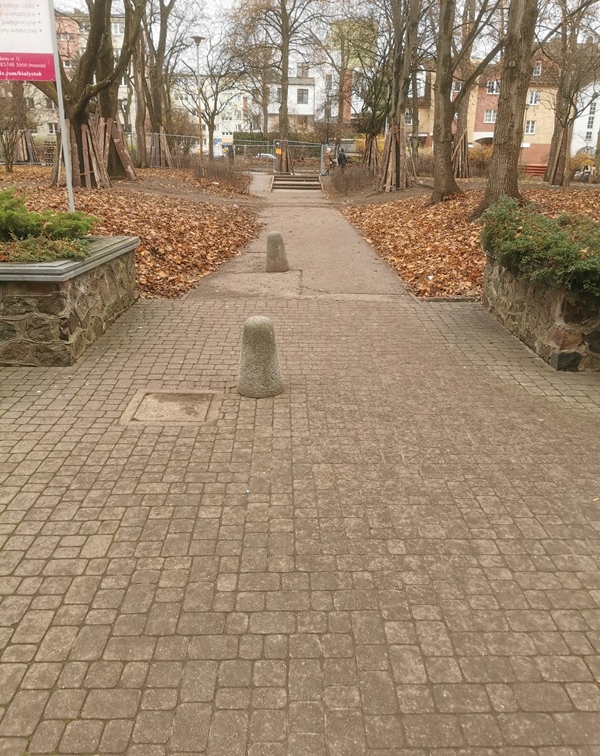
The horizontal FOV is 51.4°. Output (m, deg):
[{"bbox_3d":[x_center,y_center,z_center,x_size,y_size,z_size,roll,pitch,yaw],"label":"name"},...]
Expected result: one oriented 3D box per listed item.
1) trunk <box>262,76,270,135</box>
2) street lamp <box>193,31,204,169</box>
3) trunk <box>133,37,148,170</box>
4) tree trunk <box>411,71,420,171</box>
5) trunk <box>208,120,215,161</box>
[{"bbox_3d":[-2.718,-21.398,50.693,0.500,5.319,0.500,0,20,-1],"label":"trunk"},{"bbox_3d":[-3.827,-10.206,23.663,0.500,4.884,0.500,0,20,-1],"label":"street lamp"},{"bbox_3d":[-8.218,-14.101,32.179,0.520,6.257,0.520,0,20,-1],"label":"trunk"},{"bbox_3d":[6.923,-15.373,37.429,0.420,5.551,0.420,0,20,-1],"label":"tree trunk"},{"bbox_3d":[-5.522,-14.661,38.975,0.360,2.634,0.360,0,20,-1],"label":"trunk"}]

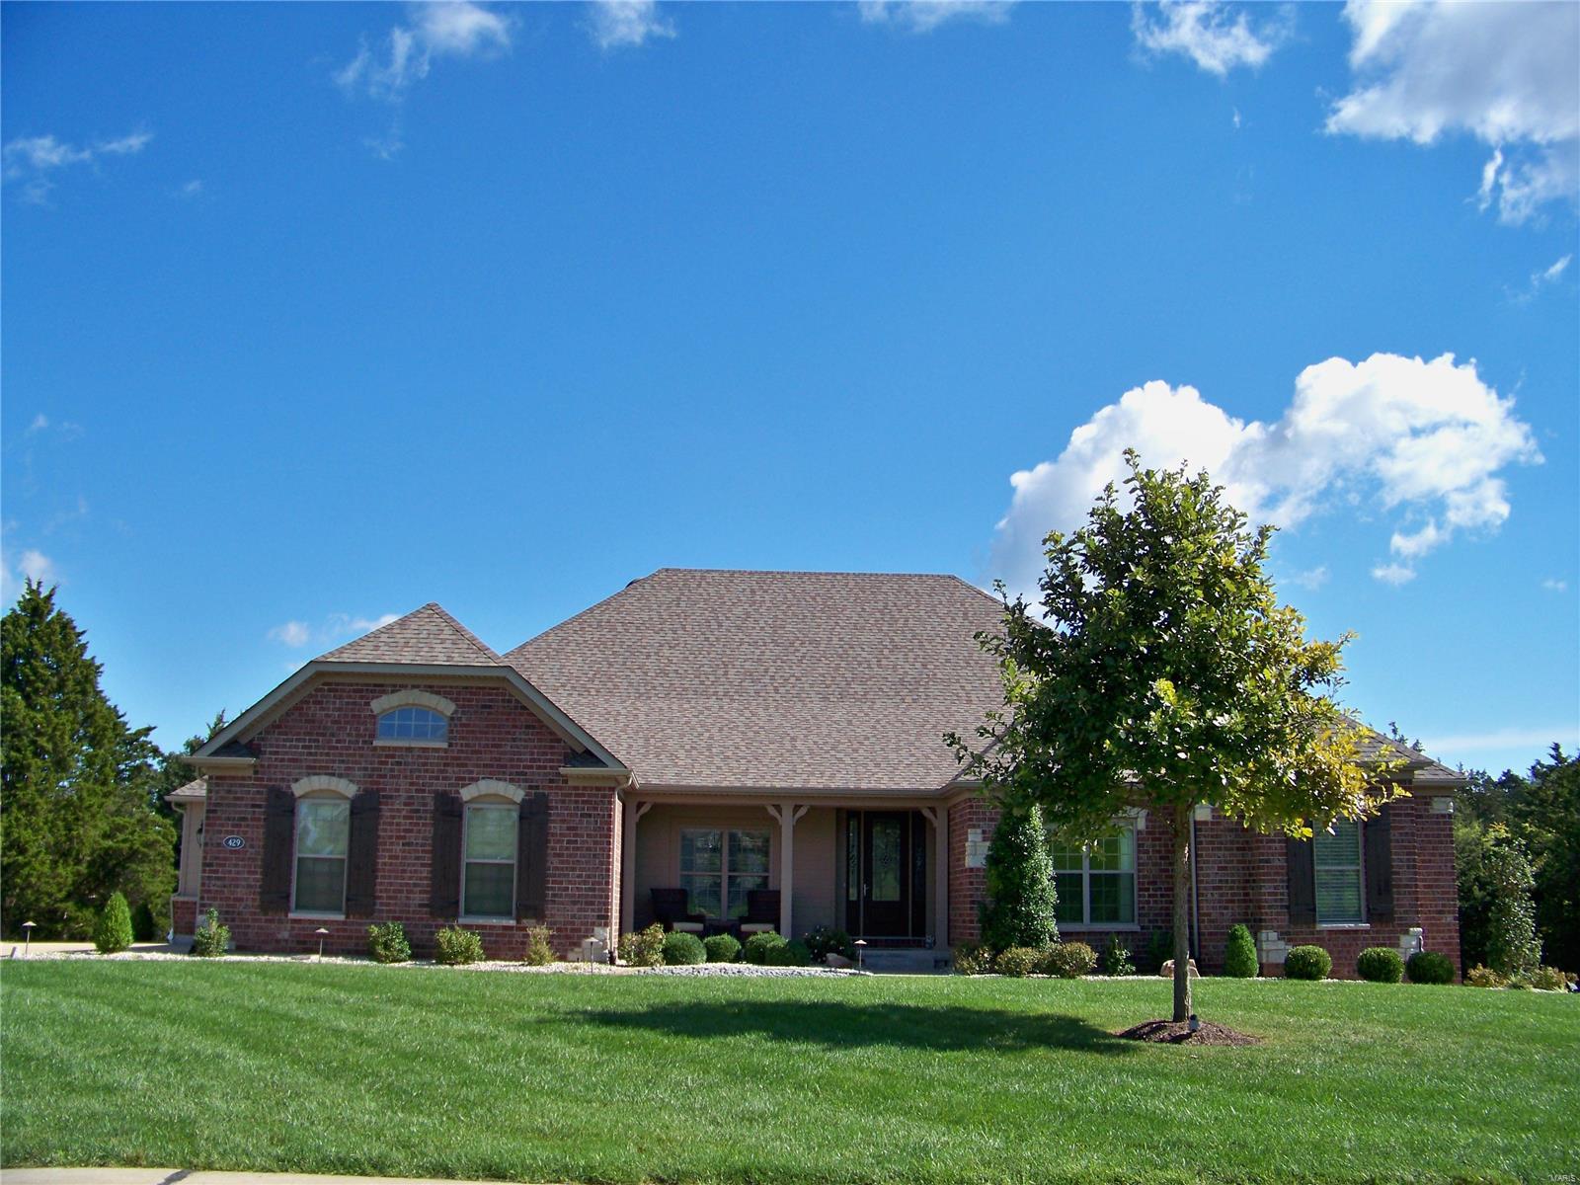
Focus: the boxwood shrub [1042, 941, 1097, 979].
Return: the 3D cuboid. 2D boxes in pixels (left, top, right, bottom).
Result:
[{"bbox_3d":[4.290,5.611,23.059,0.836,0.533,0.836,2,-9,-5],"label":"boxwood shrub"}]

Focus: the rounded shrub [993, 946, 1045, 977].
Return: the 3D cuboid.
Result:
[{"bbox_3d":[3.529,5.656,23.087,0.786,0.459,0.786,2,-9,-5],"label":"rounded shrub"}]

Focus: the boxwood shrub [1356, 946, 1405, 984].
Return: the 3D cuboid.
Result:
[{"bbox_3d":[9.031,5.686,23.055,0.688,0.532,0.688,2,-9,-5],"label":"boxwood shrub"}]

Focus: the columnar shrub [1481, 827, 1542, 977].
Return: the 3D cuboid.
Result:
[{"bbox_3d":[11.902,5.125,24.819,0.902,2.514,0.902,2,-9,-5],"label":"columnar shrub"}]

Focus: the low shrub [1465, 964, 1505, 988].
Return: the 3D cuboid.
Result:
[{"bbox_3d":[10.793,5.937,23.372,0.559,0.353,0.559,2,-9,-5],"label":"low shrub"}]

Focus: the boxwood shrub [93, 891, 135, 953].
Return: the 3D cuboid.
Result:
[{"bbox_3d":[-9.729,4.747,21.666,0.536,0.865,0.536,2,-9,-5],"label":"boxwood shrub"}]

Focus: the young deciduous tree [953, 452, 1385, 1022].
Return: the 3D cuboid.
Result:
[{"bbox_3d":[3.795,1.345,14.857,4.267,5.613,4.267,2,-9,-5],"label":"young deciduous tree"}]

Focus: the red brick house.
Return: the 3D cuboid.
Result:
[{"bbox_3d":[-0.085,3.139,30.799,21.300,7.750,15.000,2,-9,-5],"label":"red brick house"}]

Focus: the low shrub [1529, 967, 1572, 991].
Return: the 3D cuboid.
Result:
[{"bbox_3d":[11.788,5.979,23.350,0.567,0.371,0.567,2,-9,-5],"label":"low shrub"}]

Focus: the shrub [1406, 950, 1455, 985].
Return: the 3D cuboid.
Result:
[{"bbox_3d":[9.875,5.764,23.218,0.685,0.499,0.685,2,-9,-5],"label":"shrub"}]

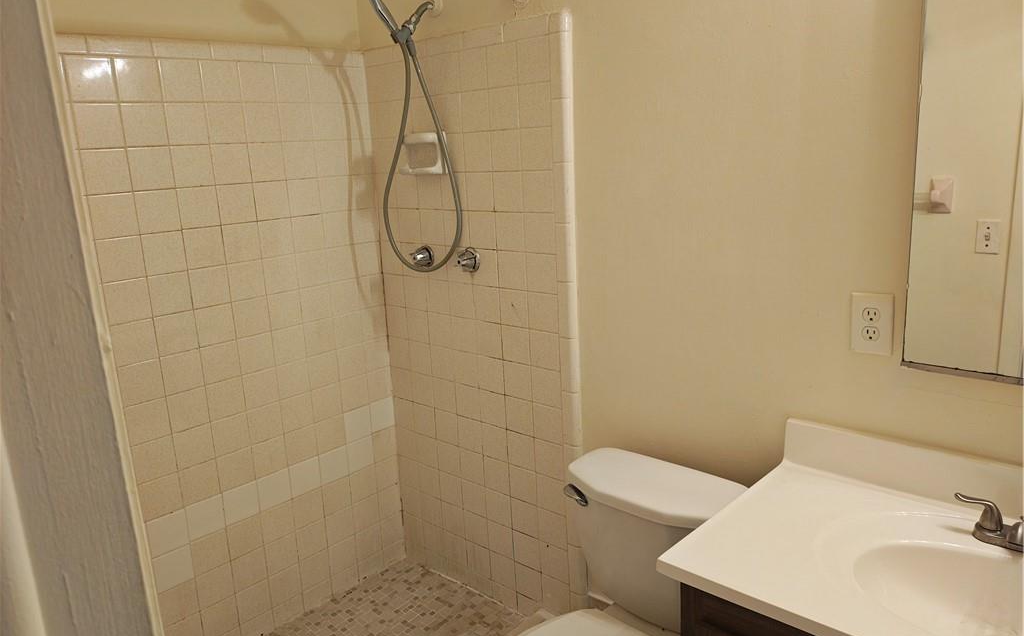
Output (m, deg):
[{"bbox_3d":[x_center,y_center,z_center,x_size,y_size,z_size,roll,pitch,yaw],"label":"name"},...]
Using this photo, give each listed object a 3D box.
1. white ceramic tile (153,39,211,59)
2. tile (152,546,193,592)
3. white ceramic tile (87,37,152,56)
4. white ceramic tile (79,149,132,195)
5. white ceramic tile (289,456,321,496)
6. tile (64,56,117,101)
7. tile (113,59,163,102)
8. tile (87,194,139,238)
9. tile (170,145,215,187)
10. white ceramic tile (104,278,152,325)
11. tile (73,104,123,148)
[{"bbox_3d":[-0.860,-0.700,1.934,0.009,0.049,0.152,9,17,42],"label":"white ceramic tile"},{"bbox_3d":[-0.953,0.704,2.080,0.009,0.108,0.108,9,17,42],"label":"tile"},{"bbox_3d":[-0.966,-0.672,1.825,0.009,0.050,0.152,9,17,41],"label":"white ceramic tile"},{"bbox_3d":[-1.007,-0.364,1.835,0.009,0.108,0.108,9,17,42],"label":"white ceramic tile"},{"bbox_3d":[-0.663,0.510,2.369,0.009,0.108,0.108,9,17,42],"label":"white ceramic tile"},{"bbox_3d":[-1.016,-0.577,1.785,0.009,0.108,0.108,9,17,41],"label":"tile"},{"bbox_3d":[-0.944,-0.599,1.864,0.009,0.108,0.108,9,17,42],"label":"tile"},{"bbox_3d":[-0.999,-0.257,1.856,0.008,0.108,0.108,9,17,42],"label":"tile"},{"bbox_3d":[-0.857,-0.407,1.987,0.008,0.108,0.108,9,17,42],"label":"tile"},{"bbox_3d":[-0.989,-0.043,1.906,0.009,0.108,0.108,9,17,41],"label":"white ceramic tile"},{"bbox_3d":[-1.011,-0.470,1.809,0.009,0.108,0.108,9,17,41],"label":"tile"}]

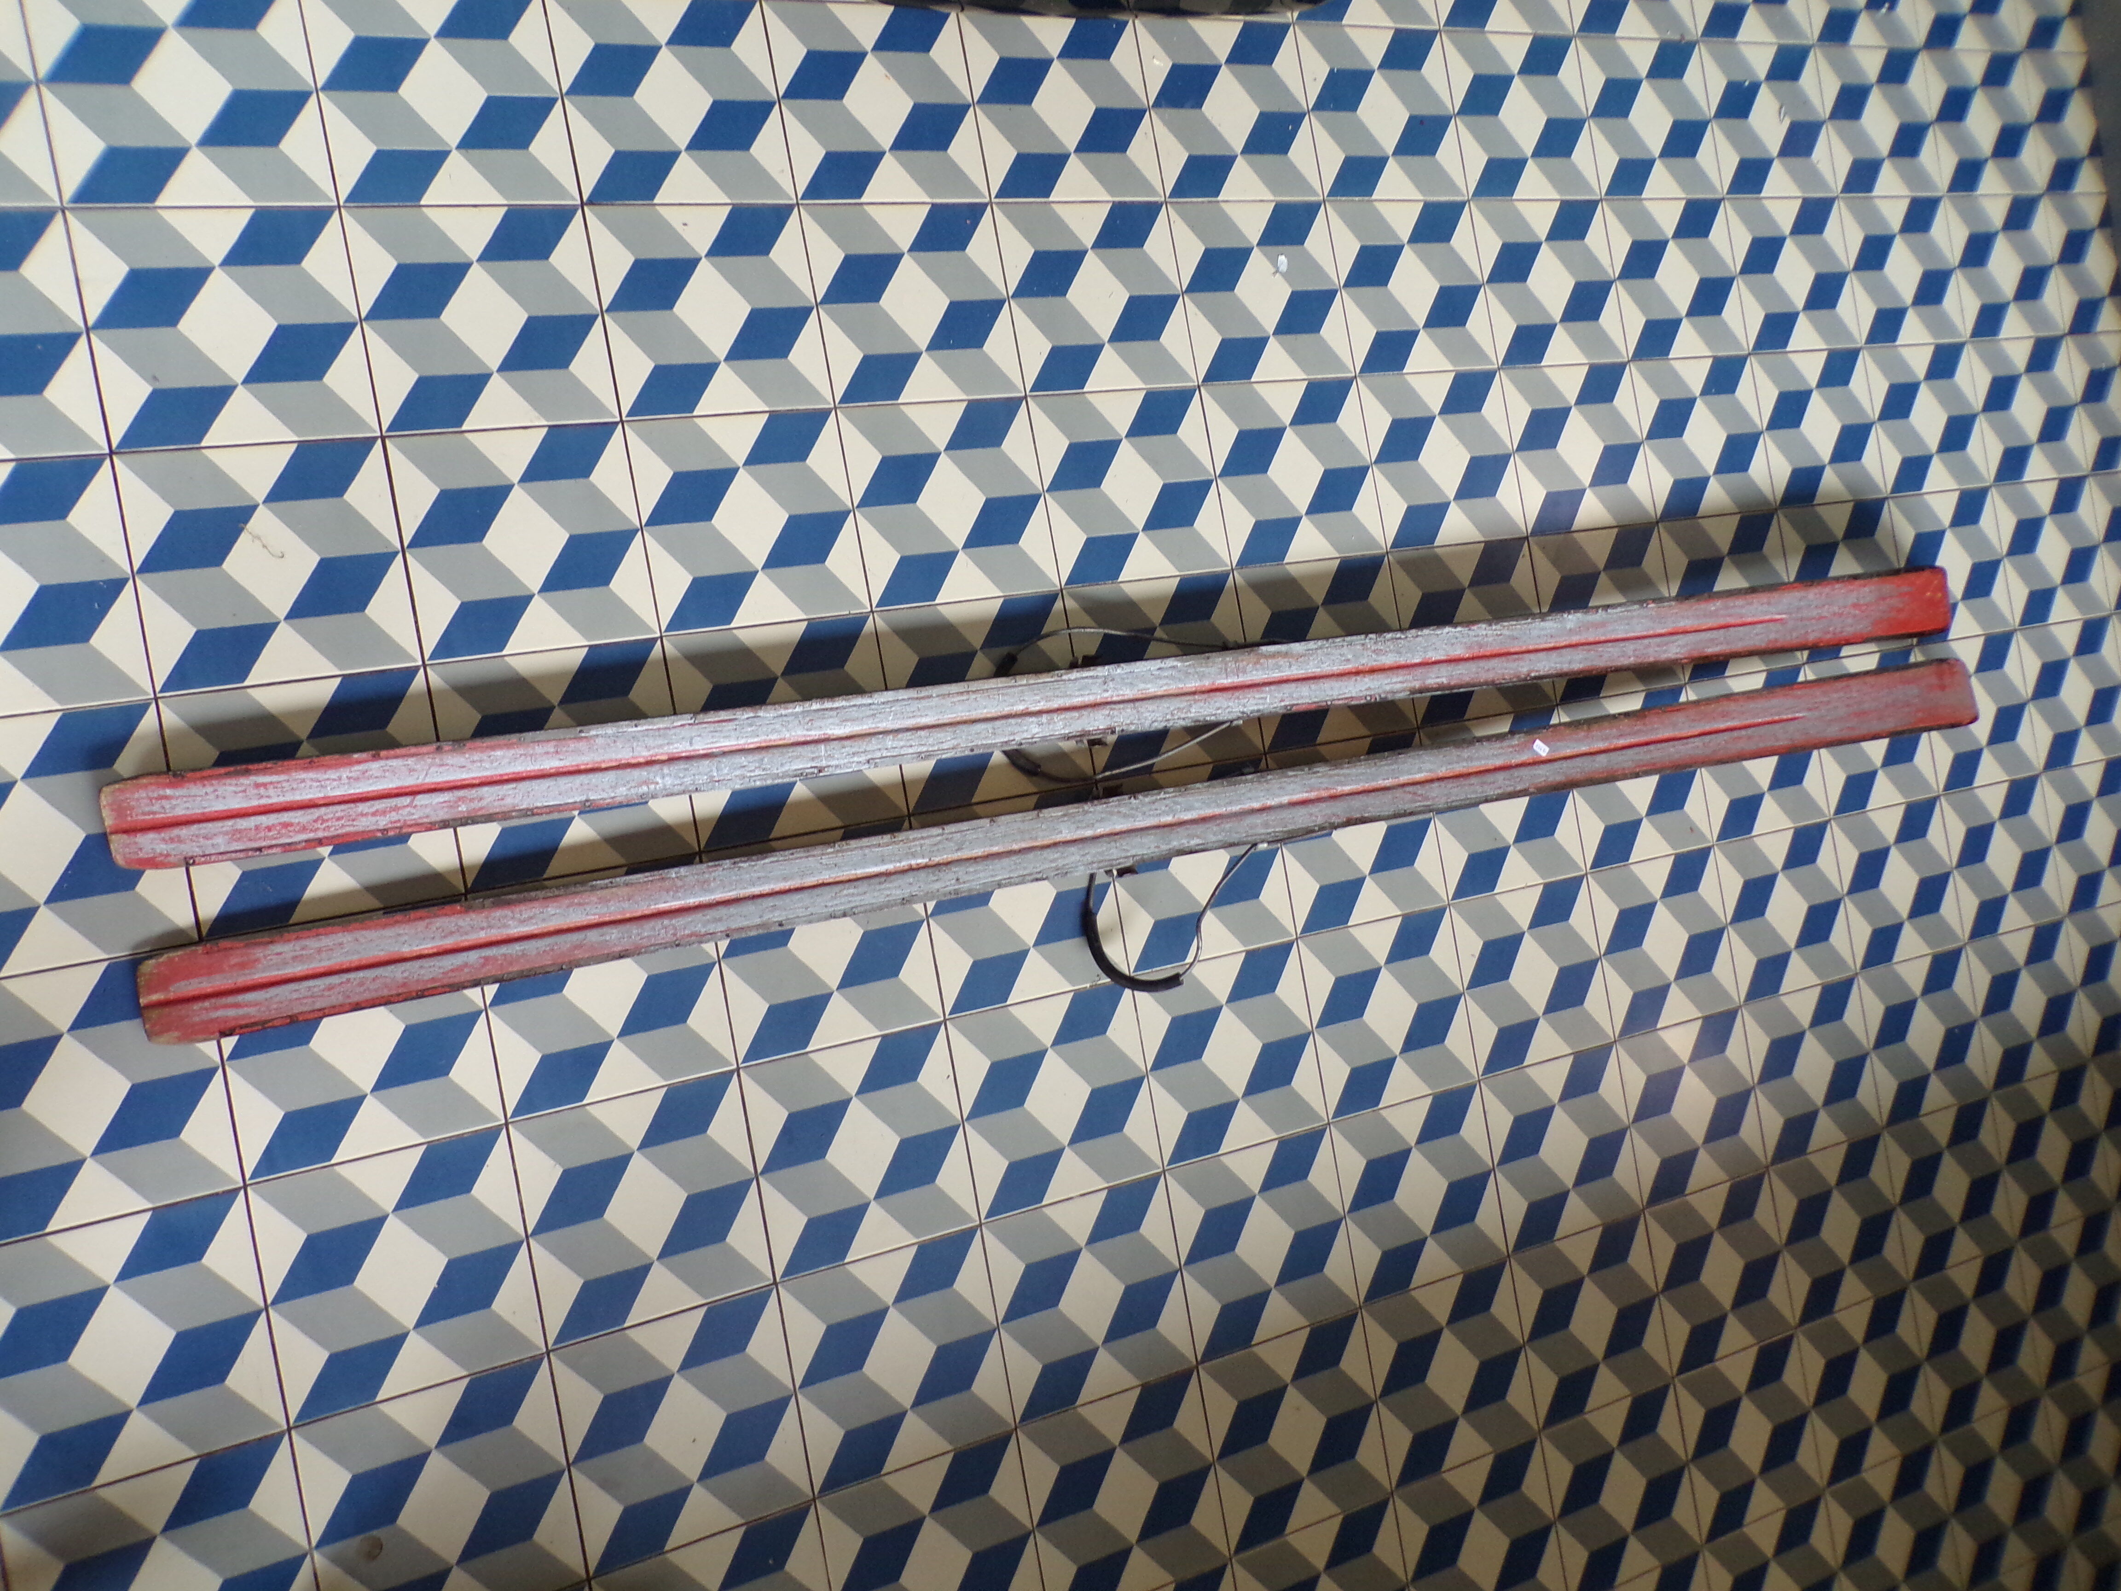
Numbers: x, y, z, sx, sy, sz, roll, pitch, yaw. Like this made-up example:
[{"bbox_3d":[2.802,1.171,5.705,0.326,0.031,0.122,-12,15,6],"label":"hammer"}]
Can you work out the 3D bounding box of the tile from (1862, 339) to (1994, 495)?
[{"bbox_3d":[1.168,-0.512,1.989,0.200,0.010,0.200,-10,90,-22],"label":"tile"}]

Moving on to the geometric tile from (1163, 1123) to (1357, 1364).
[{"bbox_3d":[0.210,0.467,1.538,0.199,0.012,0.199,-10,90,-22],"label":"geometric tile"}]

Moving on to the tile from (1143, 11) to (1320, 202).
[{"bbox_3d":[0.187,-0.748,1.611,0.200,0.012,0.200,-10,90,-22],"label":"tile"}]

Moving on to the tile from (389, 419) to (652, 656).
[{"bbox_3d":[-0.474,-0.227,1.307,0.198,0.012,0.198,-10,90,-22],"label":"tile"}]

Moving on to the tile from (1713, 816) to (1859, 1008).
[{"bbox_3d":[0.905,0.142,1.841,0.200,0.012,0.200,-10,90,-22],"label":"tile"}]

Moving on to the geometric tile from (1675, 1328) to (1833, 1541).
[{"bbox_3d":[0.826,0.764,1.765,0.200,0.015,0.200,-10,90,-22],"label":"geometric tile"}]

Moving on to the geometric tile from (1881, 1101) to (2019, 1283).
[{"bbox_3d":[1.156,0.504,1.918,0.200,0.012,0.200,-10,90,-22],"label":"geometric tile"}]

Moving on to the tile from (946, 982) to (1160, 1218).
[{"bbox_3d":[-0.006,0.301,1.463,0.199,0.012,0.199,-10,90,-22],"label":"tile"}]

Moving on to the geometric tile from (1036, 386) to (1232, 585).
[{"bbox_3d":[0.073,-0.322,1.537,0.199,0.012,0.199,-10,90,-22],"label":"geometric tile"}]

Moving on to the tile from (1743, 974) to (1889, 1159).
[{"bbox_3d":[0.939,0.338,1.841,0.200,0.015,0.200,-10,90,-22],"label":"tile"}]

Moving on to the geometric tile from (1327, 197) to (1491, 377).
[{"bbox_3d":[0.398,-0.582,1.685,0.198,0.012,0.198,-10,90,-22],"label":"geometric tile"}]

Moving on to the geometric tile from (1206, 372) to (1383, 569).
[{"bbox_3d":[0.256,-0.353,1.611,0.200,0.010,0.200,-10,90,-22],"label":"geometric tile"}]

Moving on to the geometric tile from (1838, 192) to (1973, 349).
[{"bbox_3d":[1.143,-0.711,1.995,0.198,0.012,0.198,-10,90,-22],"label":"geometric tile"}]

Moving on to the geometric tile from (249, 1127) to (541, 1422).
[{"bbox_3d":[-0.553,0.396,1.232,0.198,0.012,0.198,-10,90,-22],"label":"geometric tile"}]

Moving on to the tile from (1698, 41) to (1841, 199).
[{"bbox_3d":[0.918,-0.875,1.913,0.199,0.012,0.199,-10,90,-22],"label":"tile"}]

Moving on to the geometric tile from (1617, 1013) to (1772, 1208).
[{"bbox_3d":[0.758,0.371,1.764,0.199,0.012,0.199,-10,90,-22],"label":"geometric tile"}]

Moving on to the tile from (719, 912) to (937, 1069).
[{"bbox_3d":[-0.222,0.136,1.382,0.200,0.015,0.200,-10,90,-22],"label":"tile"}]

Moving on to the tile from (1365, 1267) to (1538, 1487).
[{"bbox_3d":[0.427,0.631,1.612,0.200,0.015,0.200,-10,90,-22],"label":"tile"}]

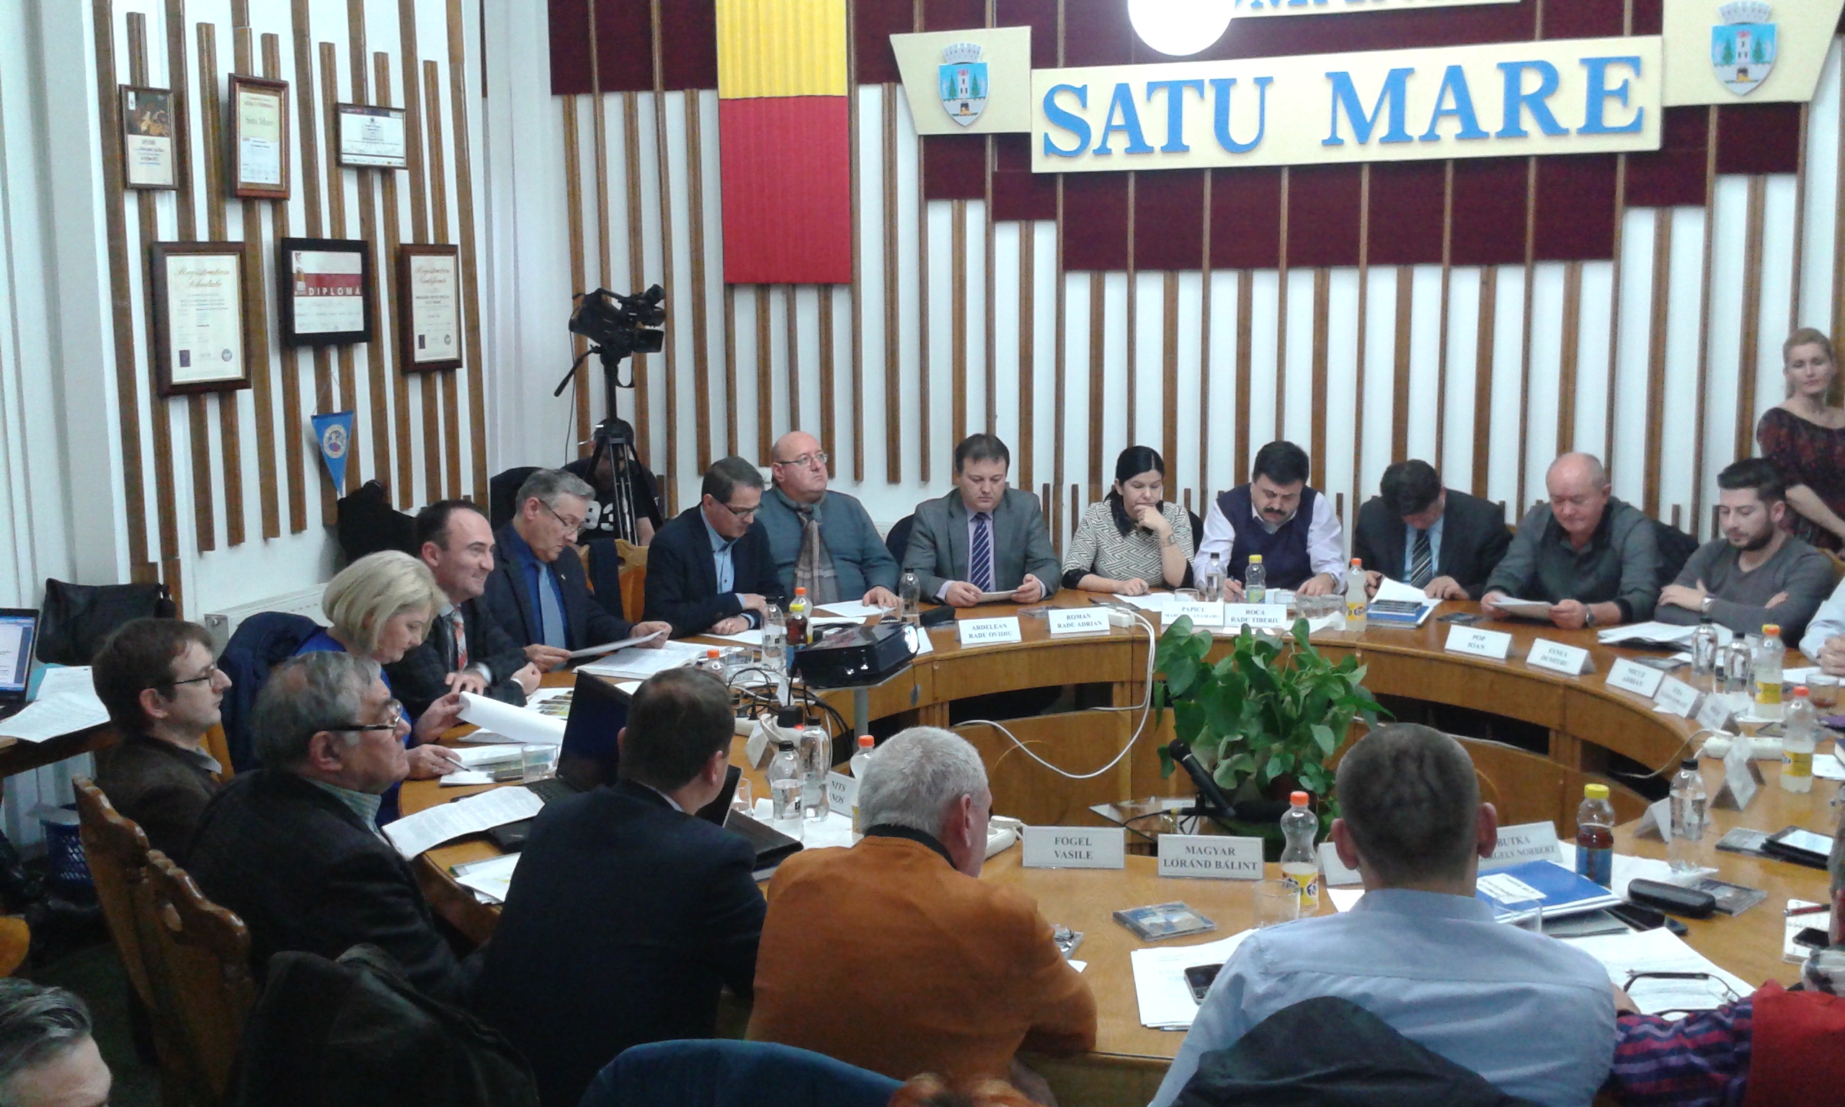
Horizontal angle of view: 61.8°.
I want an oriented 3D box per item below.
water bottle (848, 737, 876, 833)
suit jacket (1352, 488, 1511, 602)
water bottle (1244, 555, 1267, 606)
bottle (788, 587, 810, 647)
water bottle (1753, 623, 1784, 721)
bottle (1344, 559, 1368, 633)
[{"bbox_3d":[-0.115,0.496,3.203,0.066,0.232,0.066,-1,10,0],"label":"water bottle"},{"bbox_3d":[1.818,0.033,5.500,0.560,0.580,0.420,4,11,25],"label":"suit jacket"},{"bbox_3d":[1.156,0.121,5.352,0.068,0.228,0.068,-1,10,0],"label":"water bottle"},{"bbox_3d":[-0.376,0.219,4.820,0.067,0.230,0.067,-1,10,0],"label":"bottle"},{"bbox_3d":[2.204,0.308,4.010,0.068,0.235,0.068,-1,10,0],"label":"water bottle"},{"bbox_3d":[1.515,0.148,5.400,0.070,0.240,0.070,-1,8,0],"label":"bottle"}]

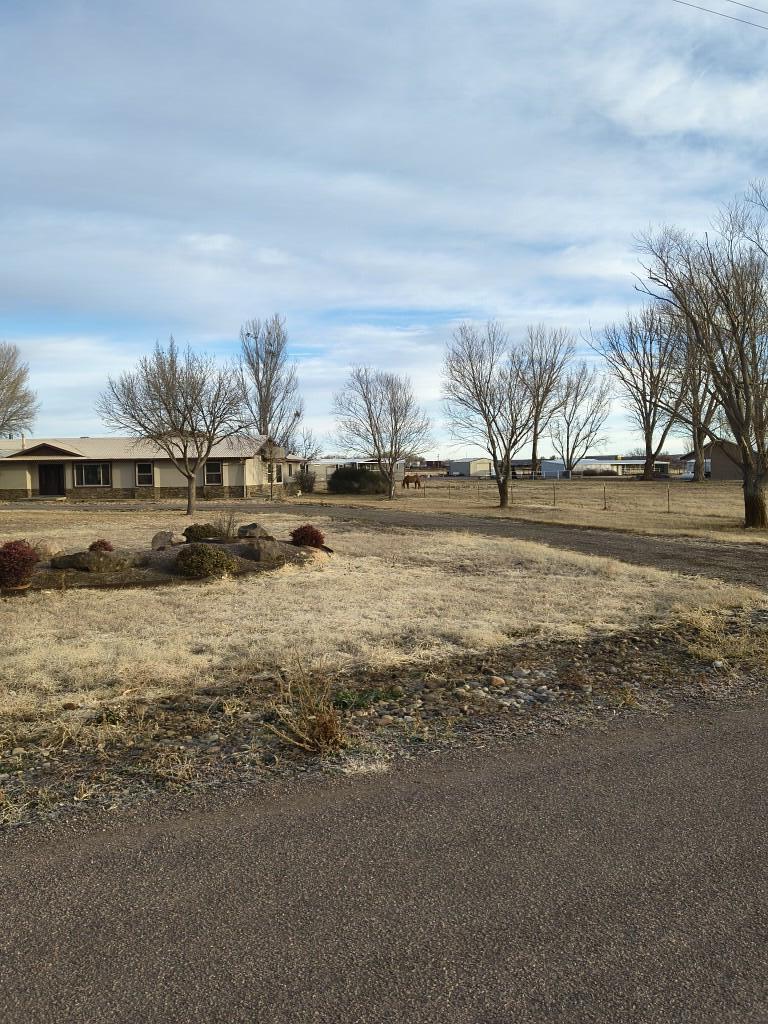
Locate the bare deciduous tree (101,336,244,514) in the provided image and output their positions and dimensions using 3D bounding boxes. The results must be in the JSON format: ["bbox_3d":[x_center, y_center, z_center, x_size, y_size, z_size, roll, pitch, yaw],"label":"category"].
[{"bbox_3d":[-9.052,-3.678,31.500,6.260,7.590,5.950,-2,3,-16],"label":"bare deciduous tree"}]

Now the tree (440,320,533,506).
[{"bbox_3d":[5.200,-4.894,36.800,4.490,9.270,4.260,0,3,8],"label":"tree"}]

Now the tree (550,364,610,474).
[{"bbox_3d":[30.558,-14.501,115.000,9.750,18.120,9.270,0,3,15],"label":"tree"}]

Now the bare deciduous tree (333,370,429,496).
[{"bbox_3d":[-0.164,-5.204,48.500,6.300,8.680,5.980,-1,3,0],"label":"bare deciduous tree"}]

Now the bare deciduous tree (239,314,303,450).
[{"bbox_3d":[-10.649,-10.247,70.000,5.940,16.900,5.640,-1,3,-8],"label":"bare deciduous tree"}]

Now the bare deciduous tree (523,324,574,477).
[{"bbox_3d":[25.947,-17.562,117.000,8.530,24.210,8.530,0,3,13],"label":"bare deciduous tree"}]

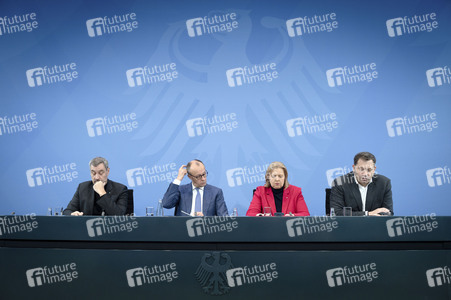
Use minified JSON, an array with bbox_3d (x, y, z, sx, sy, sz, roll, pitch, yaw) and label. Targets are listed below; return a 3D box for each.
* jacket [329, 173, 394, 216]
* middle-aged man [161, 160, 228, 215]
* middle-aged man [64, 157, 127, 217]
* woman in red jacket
[{"bbox_3d":[1.168,0.497,3.546,0.550,0.627,0.480,-1,-9,7],"label":"jacket"},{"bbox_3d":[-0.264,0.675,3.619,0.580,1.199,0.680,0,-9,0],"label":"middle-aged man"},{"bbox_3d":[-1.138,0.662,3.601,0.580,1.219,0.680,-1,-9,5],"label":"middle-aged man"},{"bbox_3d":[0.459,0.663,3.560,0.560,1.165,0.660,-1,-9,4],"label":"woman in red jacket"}]

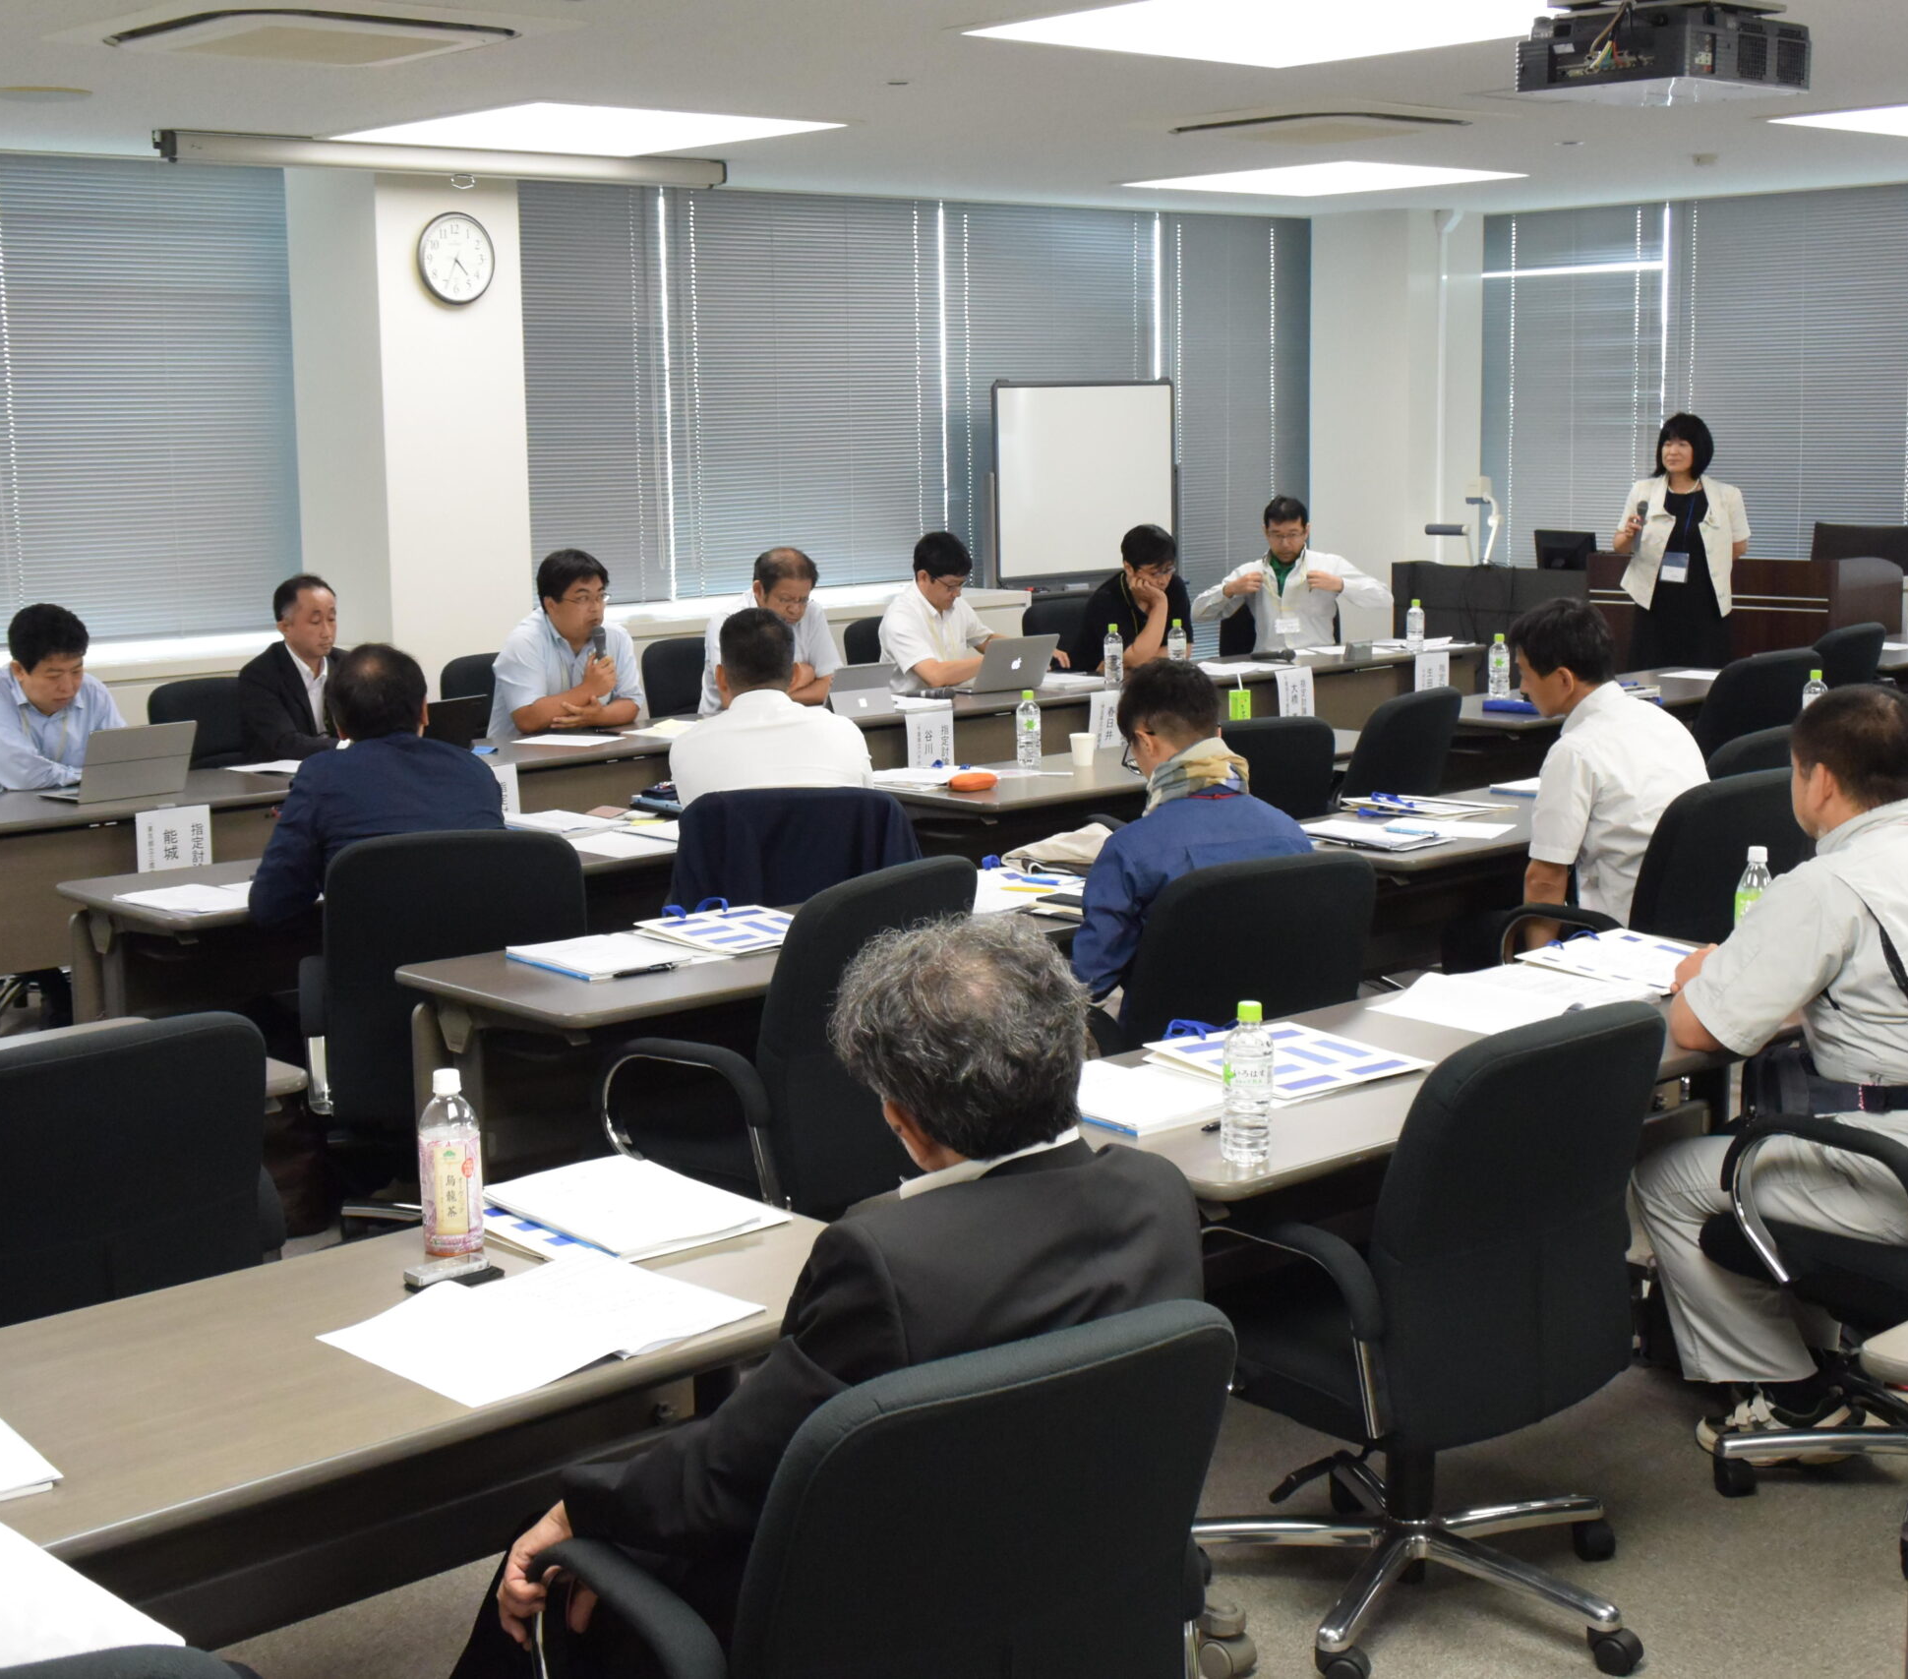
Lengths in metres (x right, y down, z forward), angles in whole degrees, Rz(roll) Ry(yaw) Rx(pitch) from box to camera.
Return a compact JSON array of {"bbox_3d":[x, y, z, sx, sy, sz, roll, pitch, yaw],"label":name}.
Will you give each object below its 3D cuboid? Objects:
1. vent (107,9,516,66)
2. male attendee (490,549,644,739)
[{"bbox_3d":[-1.540,-1.919,6.379,0.810,0.060,0.810,-9,12,-40],"label":"vent"},{"bbox_3d":[-1.152,-0.277,8.462,0.560,1.270,0.780,-10,13,-43],"label":"male attendee"}]

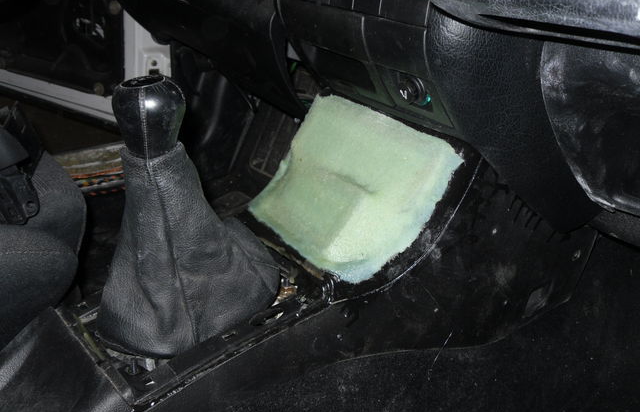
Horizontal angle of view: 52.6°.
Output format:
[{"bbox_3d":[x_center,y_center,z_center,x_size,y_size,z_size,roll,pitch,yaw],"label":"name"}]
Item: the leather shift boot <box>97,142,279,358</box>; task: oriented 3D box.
[{"bbox_3d":[-0.111,0.018,0.519,0.157,0.145,0.120,-22,34,-34],"label":"leather shift boot"}]

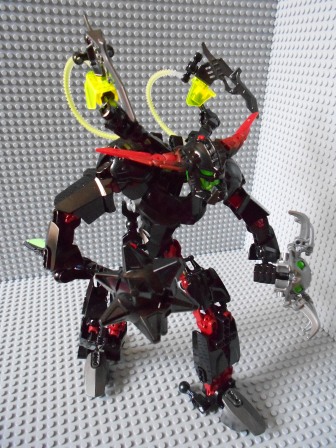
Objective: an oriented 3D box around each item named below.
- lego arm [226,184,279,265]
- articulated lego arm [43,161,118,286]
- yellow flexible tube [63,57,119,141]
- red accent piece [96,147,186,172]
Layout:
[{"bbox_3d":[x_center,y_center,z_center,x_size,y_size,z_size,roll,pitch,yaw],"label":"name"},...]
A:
[{"bbox_3d":[0.067,0.002,0.267,0.034,0.054,0.047,-9,28,-23],"label":"lego arm"},{"bbox_3d":[-0.062,0.001,0.240,0.055,0.079,0.047,-9,28,-23],"label":"articulated lego arm"},{"bbox_3d":[-0.059,-0.100,0.269,0.047,0.060,0.035,2,25,0],"label":"yellow flexible tube"},{"bbox_3d":[-0.017,-0.044,0.229,0.063,0.015,0.013,2,25,0],"label":"red accent piece"}]

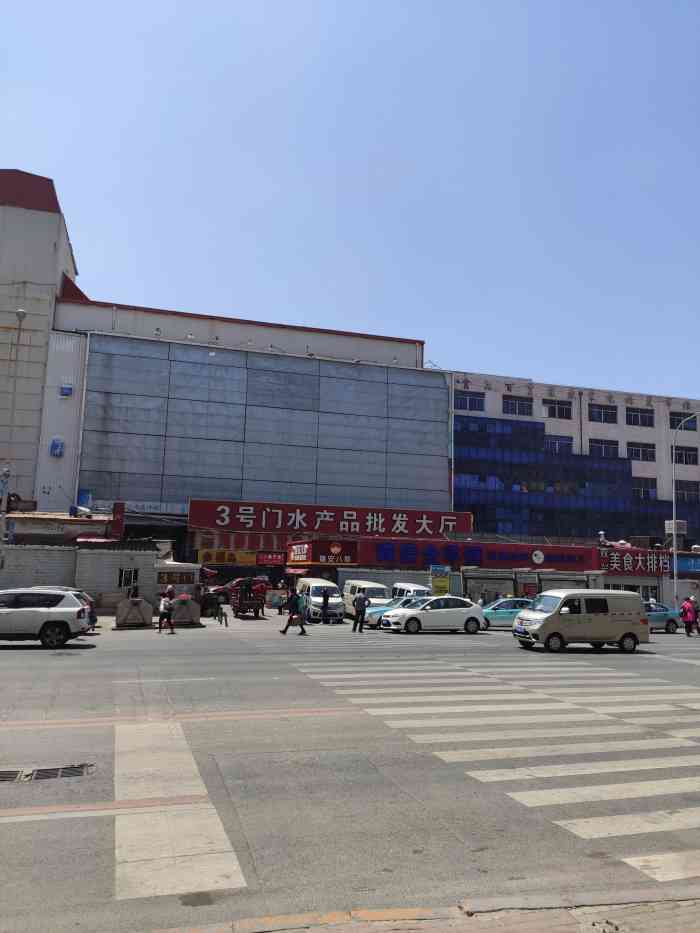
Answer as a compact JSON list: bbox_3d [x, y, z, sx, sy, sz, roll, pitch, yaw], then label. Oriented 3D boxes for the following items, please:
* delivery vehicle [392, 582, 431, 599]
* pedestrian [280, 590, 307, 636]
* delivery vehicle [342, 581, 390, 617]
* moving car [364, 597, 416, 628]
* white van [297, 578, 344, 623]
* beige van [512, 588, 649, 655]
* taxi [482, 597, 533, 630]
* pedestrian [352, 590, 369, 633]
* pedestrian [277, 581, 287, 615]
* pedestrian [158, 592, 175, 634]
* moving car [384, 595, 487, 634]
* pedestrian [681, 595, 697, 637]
[{"bbox_3d":[4.110,8.508,46.300,1.500,1.770,3.750,3,-9,-15],"label":"delivery vehicle"},{"bbox_3d":[-2.153,5.601,26.834,0.850,1.660,0.550,4,-9,-16],"label":"pedestrian"},{"bbox_3d":[0.876,7.181,38.110,1.614,1.901,4.393,3,-8,-10],"label":"delivery vehicle"},{"bbox_3d":[2.551,6.451,31.145,4.473,1.430,1.726,3,-8,-11],"label":"moving car"},{"bbox_3d":[-1.470,6.549,34.419,1.649,1.987,4.749,3,-8,-10],"label":"white van"},{"bbox_3d":[7.995,5.330,24.470,4.459,1.987,1.686,4,-9,-16],"label":"beige van"},{"bbox_3d":[7.014,6.596,31.455,4.519,1.437,1.728,4,-9,-15],"label":"taxi"},{"bbox_3d":[0.446,5.909,28.615,0.620,1.680,0.360,1,-8,0],"label":"pedestrian"},{"bbox_3d":[-3.634,7.081,37.512,0.500,1.720,0.420,1,-8,0],"label":"pedestrian"},{"bbox_3d":[-6.831,5.452,26.274,0.500,1.580,0.500,4,-9,-16],"label":"pedestrian"},{"bbox_3d":[3.617,6.288,29.999,4.413,1.473,1.805,4,-9,-18],"label":"moving car"},{"bbox_3d":[14.682,6.521,30.481,0.500,1.660,0.550,4,-9,-16],"label":"pedestrian"}]

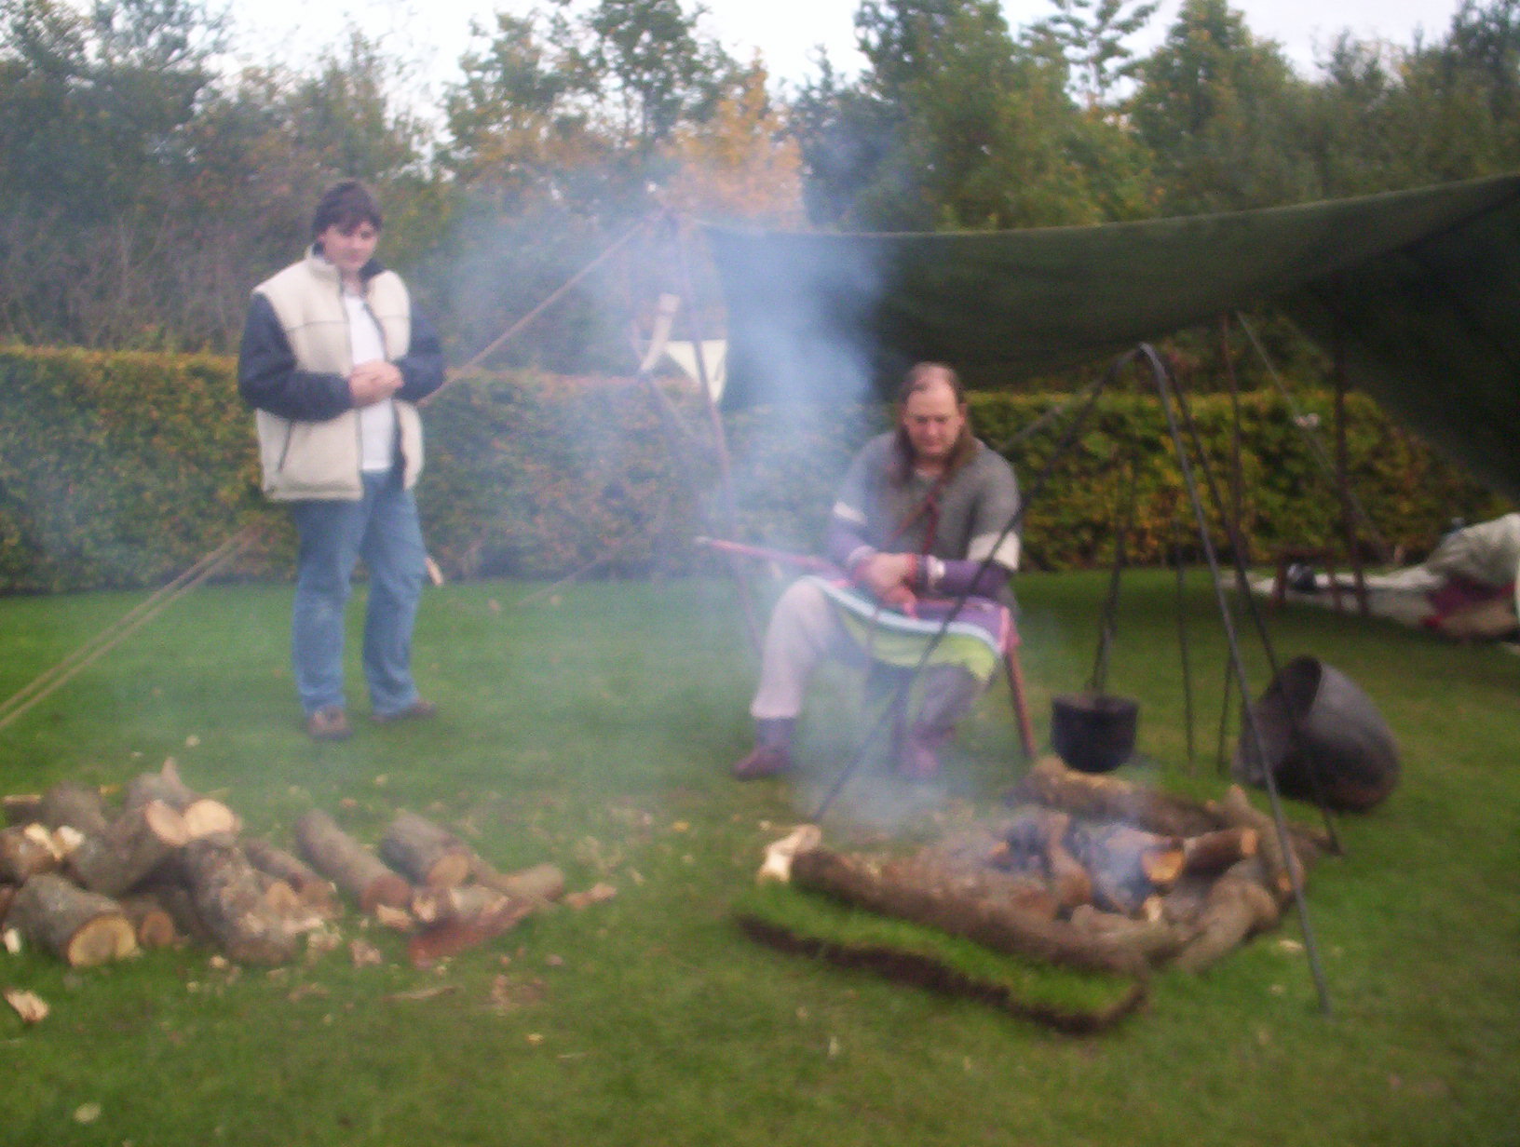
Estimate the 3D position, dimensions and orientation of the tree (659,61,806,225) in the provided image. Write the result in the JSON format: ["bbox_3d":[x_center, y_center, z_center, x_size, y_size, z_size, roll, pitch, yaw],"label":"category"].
[{"bbox_3d":[-0.258,-3.248,17.745,2.000,4.900,2.000,1,6,0],"label":"tree"}]

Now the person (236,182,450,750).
[{"bbox_3d":[-1.350,-0.366,5.330,0.600,1.730,0.420,-3,7,-31],"label":"person"}]

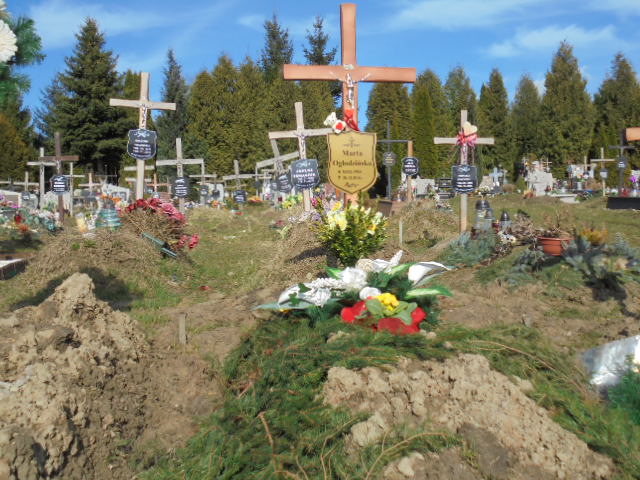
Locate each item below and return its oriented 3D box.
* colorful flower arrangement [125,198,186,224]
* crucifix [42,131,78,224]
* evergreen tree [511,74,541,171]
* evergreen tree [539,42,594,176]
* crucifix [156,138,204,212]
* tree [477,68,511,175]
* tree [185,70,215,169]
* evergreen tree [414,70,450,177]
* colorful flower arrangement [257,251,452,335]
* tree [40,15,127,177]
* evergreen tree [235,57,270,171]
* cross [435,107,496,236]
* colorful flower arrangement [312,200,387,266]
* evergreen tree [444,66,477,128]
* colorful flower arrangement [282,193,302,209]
[{"bbox_3d":[-1.517,-0.241,6.500,0.583,0.287,0.380,0,4,0],"label":"colorful flower arrangement"},{"bbox_3d":[-4.379,-1.050,11.800,0.680,1.512,0.090,0,4,0],"label":"crucifix"},{"bbox_3d":[8.992,-4.720,30.675,1.520,4.712,1.520,0,6,0],"label":"evergreen tree"},{"bbox_3d":[10.333,-5.172,29.623,2.280,5.751,2.280,0,6,0],"label":"evergreen tree"},{"bbox_3d":[-1.968,-0.889,9.861,0.630,1.057,0.100,0,6,0],"label":"crucifix"},{"bbox_3d":[7.546,-4.844,30.662,1.520,4.960,1.520,0,6,0],"label":"tree"},{"bbox_3d":[-5.636,-5.213,33.000,1.644,5.495,1.700,0,4,0],"label":"tree"},{"bbox_3d":[4.882,-4.800,30.667,1.615,4.870,1.615,0,6,0],"label":"evergreen tree"},{"bbox_3d":[0.118,0.184,2.633,0.700,0.238,0.450,0,6,0],"label":"colorful flower arrangement"},{"bbox_3d":[-10.120,-5.871,30.000,3.971,7.173,3.900,0,4,0],"label":"tree"},{"bbox_3d":[-3.170,-5.542,33.000,1.785,6.153,1.800,0,4,0],"label":"evergreen tree"},{"bbox_3d":[1.510,-0.713,7.366,0.620,1.264,0.100,0,6,0],"label":"cross"},{"bbox_3d":[0.140,-0.045,3.514,0.351,0.310,0.340,0,6,0],"label":"colorful flower arrangement"},{"bbox_3d":[6.999,-5.654,35.000,1.694,5.978,1.700,0,4,0],"label":"evergreen tree"},{"bbox_3d":[-0.431,-0.611,11.000,0.344,0.266,0.300,0,4,0],"label":"colorful flower arrangement"}]

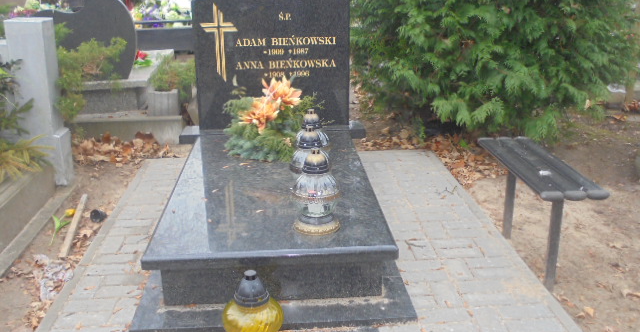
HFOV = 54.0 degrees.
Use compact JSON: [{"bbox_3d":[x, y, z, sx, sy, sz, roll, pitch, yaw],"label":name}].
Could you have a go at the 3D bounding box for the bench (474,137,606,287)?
[{"bbox_3d":[0.975,0.181,2.900,0.265,0.420,0.830,-2,18,-3],"label":"bench"}]

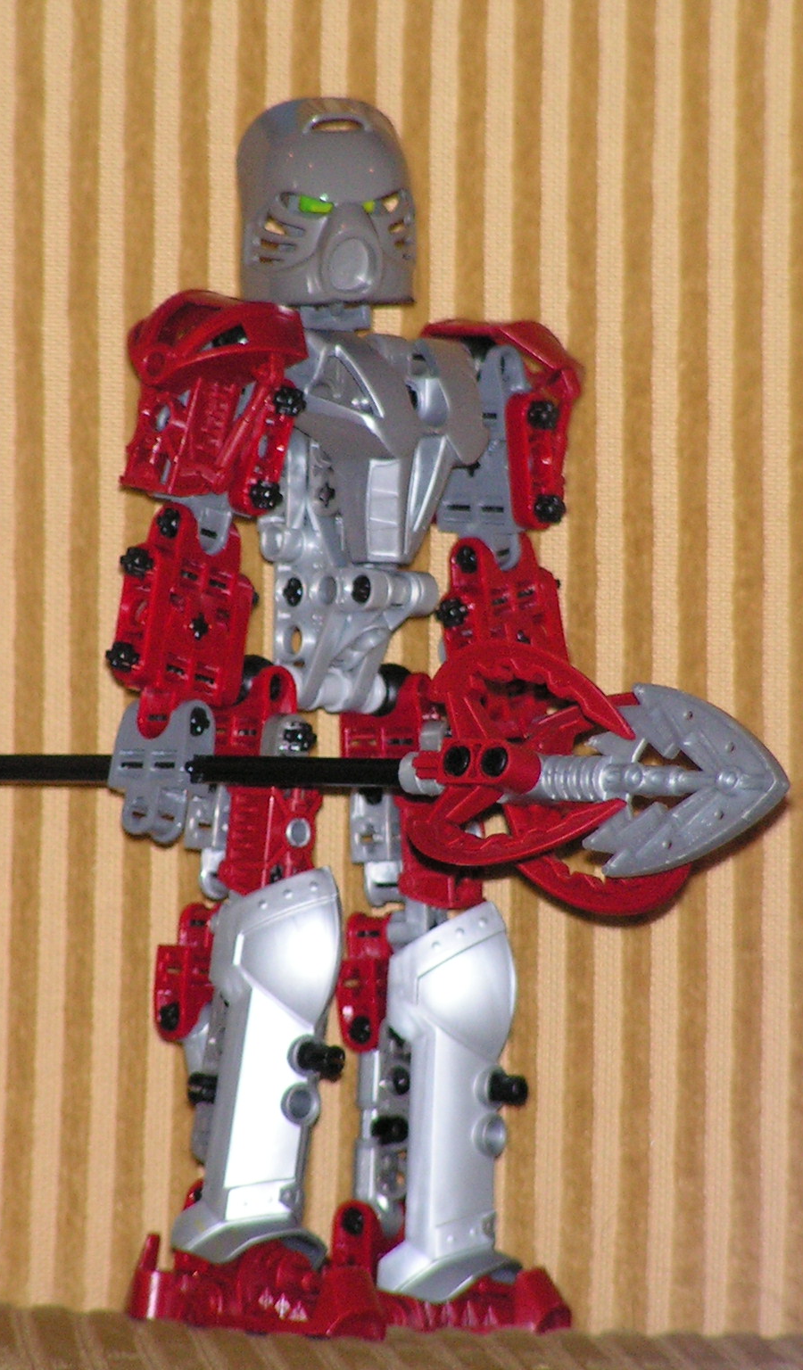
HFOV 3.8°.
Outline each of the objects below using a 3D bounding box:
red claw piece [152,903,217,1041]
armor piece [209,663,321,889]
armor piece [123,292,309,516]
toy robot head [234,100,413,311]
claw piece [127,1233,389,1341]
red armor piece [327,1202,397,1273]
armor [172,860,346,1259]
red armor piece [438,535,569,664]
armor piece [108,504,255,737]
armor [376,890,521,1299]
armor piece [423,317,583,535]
[{"bbox_3d":[-0.035,0.048,1.985,0.011,0.021,0.009,-5,14,-45],"label":"red claw piece"},{"bbox_3d":[-0.022,0.015,1.960,0.017,0.040,0.014,-2,4,-32],"label":"armor piece"},{"bbox_3d":[-0.030,-0.046,1.955,0.028,0.033,0.022,10,10,-5],"label":"armor piece"},{"bbox_3d":[-0.012,-0.079,1.968,0.029,0.034,0.028,-1,3,-19],"label":"toy robot head"},{"bbox_3d":[-0.024,0.099,1.975,0.037,0.015,0.020,7,11,31],"label":"claw piece"},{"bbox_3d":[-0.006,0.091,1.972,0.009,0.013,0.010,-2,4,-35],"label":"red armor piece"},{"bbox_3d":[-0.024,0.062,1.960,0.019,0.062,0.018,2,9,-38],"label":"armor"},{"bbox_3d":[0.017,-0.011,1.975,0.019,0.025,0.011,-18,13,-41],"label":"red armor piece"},{"bbox_3d":[-0.036,-0.010,1.954,0.018,0.037,0.014,5,3,-22],"label":"armor piece"},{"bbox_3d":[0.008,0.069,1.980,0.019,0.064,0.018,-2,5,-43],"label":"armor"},{"bbox_3d":[0.016,-0.043,1.968,0.023,0.034,0.027,0,10,10],"label":"armor piece"}]

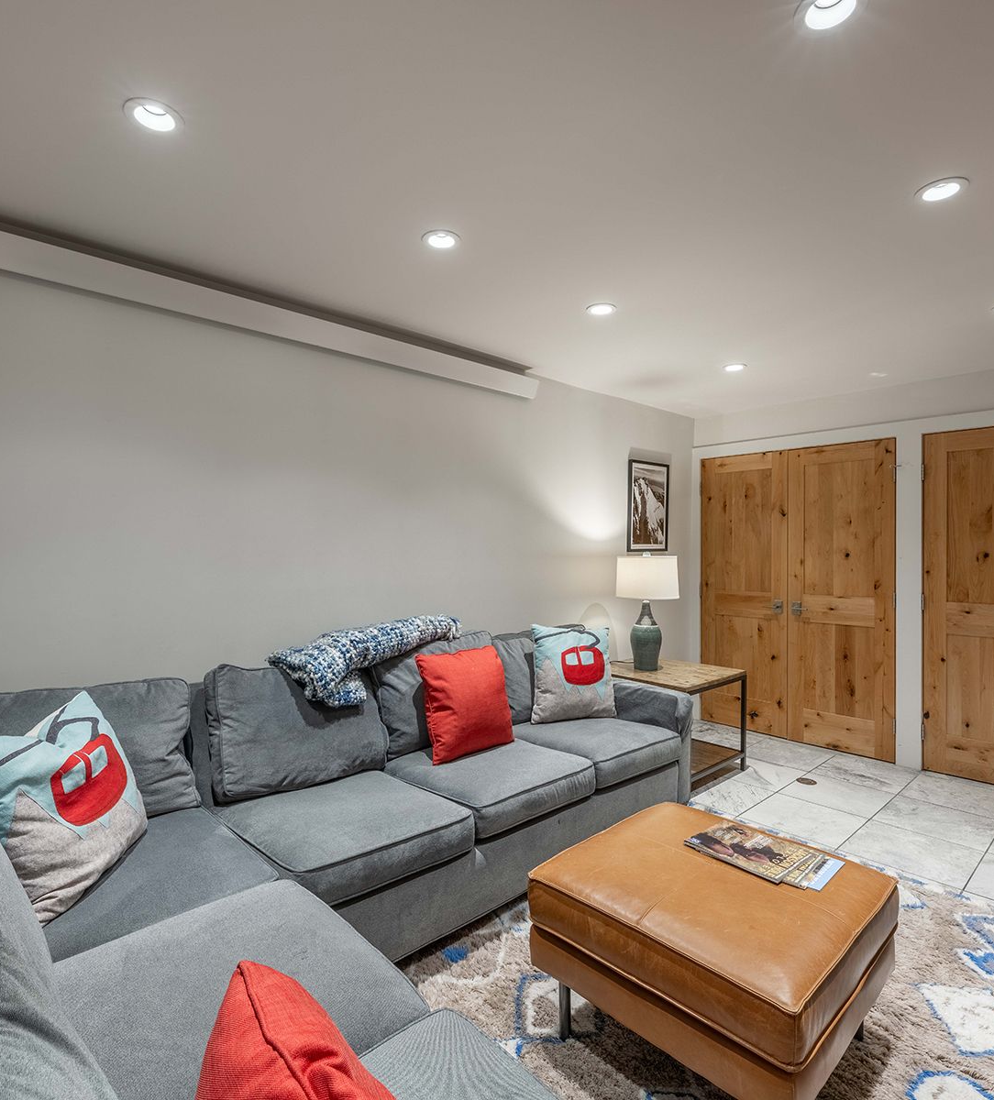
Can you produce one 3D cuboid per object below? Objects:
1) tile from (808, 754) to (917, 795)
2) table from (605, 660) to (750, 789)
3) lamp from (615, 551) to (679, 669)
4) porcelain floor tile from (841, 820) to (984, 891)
[{"bbox_3d":[2.211,1.355,3.598,0.456,0.010,0.456,0,0,-42],"label":"tile"},{"bbox_3d":[1.025,1.043,3.663,0.720,0.608,0.700,0,0,-42],"label":"table"},{"bbox_3d":[0.941,0.379,3.710,0.385,0.720,0.385,0,0,0],"label":"lamp"},{"bbox_3d":[1.842,1.348,2.652,0.456,0.010,0.456,0,0,-42],"label":"porcelain floor tile"}]

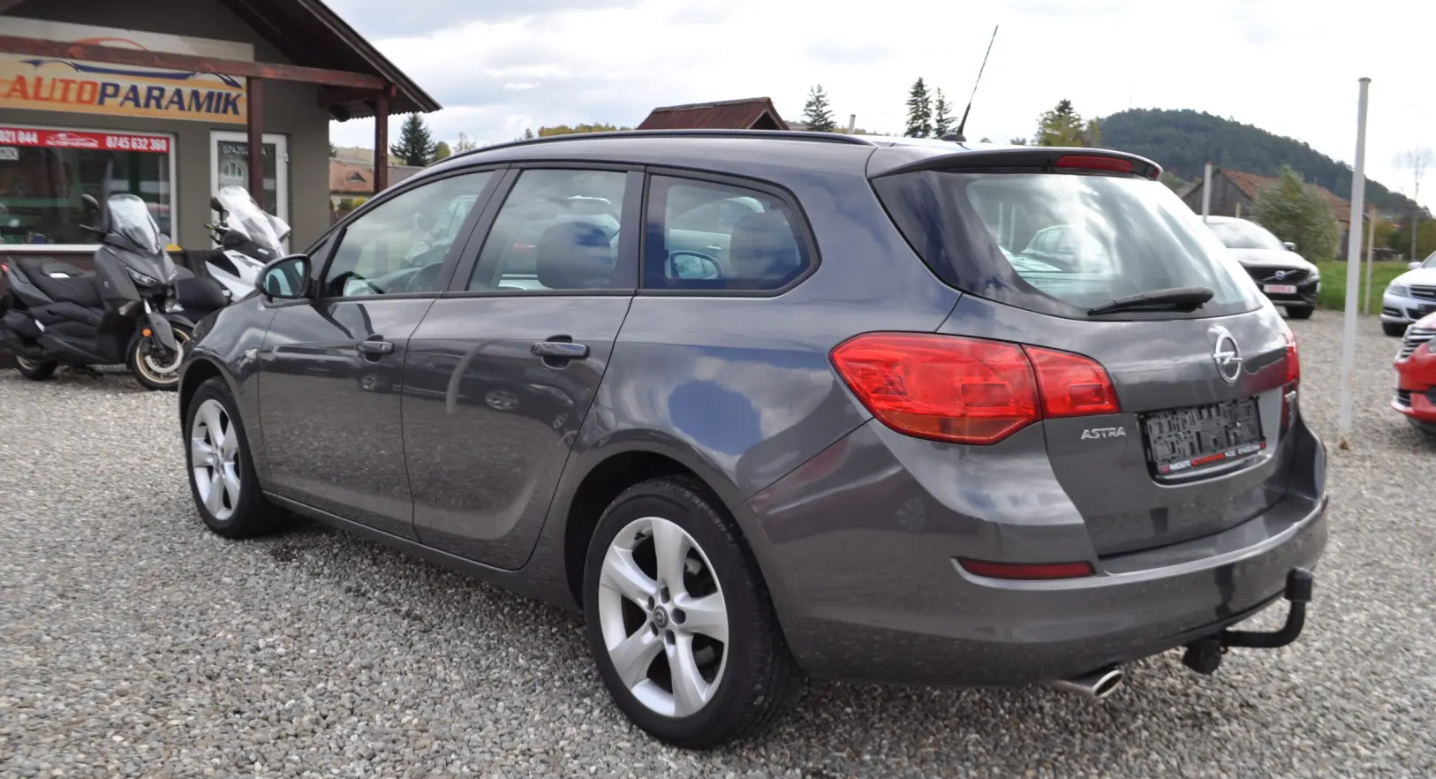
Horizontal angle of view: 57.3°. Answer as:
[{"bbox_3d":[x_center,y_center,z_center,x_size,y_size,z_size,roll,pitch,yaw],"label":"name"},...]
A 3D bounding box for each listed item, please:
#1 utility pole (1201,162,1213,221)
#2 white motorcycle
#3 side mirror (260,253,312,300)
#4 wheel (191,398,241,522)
[{"bbox_3d":[5.876,-1.670,15.930,0.075,2.150,0.075,1,7,0],"label":"utility pole"},{"bbox_3d":[-4.159,-0.879,10.689,2.150,1.480,0.800,6,9,37],"label":"white motorcycle"},{"bbox_3d":[-1.469,-0.381,4.456,0.195,0.160,0.120,-6,10,-42],"label":"side mirror"},{"bbox_3d":[-1.896,0.268,5.191,0.190,0.478,0.478,-6,10,-42],"label":"wheel"}]

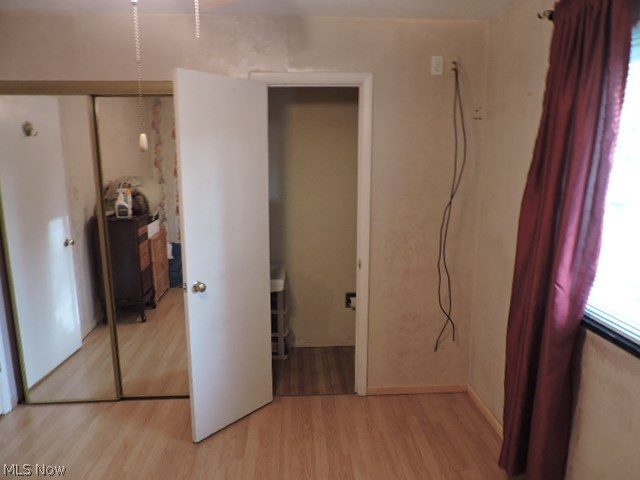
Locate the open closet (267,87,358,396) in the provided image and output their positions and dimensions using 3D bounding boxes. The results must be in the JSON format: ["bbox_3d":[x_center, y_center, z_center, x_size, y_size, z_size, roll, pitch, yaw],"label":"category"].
[{"bbox_3d":[-0.065,0.007,3.231,0.585,2.030,0.780,-1,10,-3],"label":"open closet"}]

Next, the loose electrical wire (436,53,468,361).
[{"bbox_3d":[0.851,-0.160,2.835,0.142,1.875,0.045,-1,10,-3],"label":"loose electrical wire"}]

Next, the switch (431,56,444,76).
[{"bbox_3d":[0.714,-1.053,2.686,0.073,0.113,0.010,-1,10,-3],"label":"switch"}]

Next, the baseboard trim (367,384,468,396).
[{"bbox_3d":[0.677,1.038,3.054,0.704,0.063,0.014,-1,10,-3],"label":"baseboard trim"}]

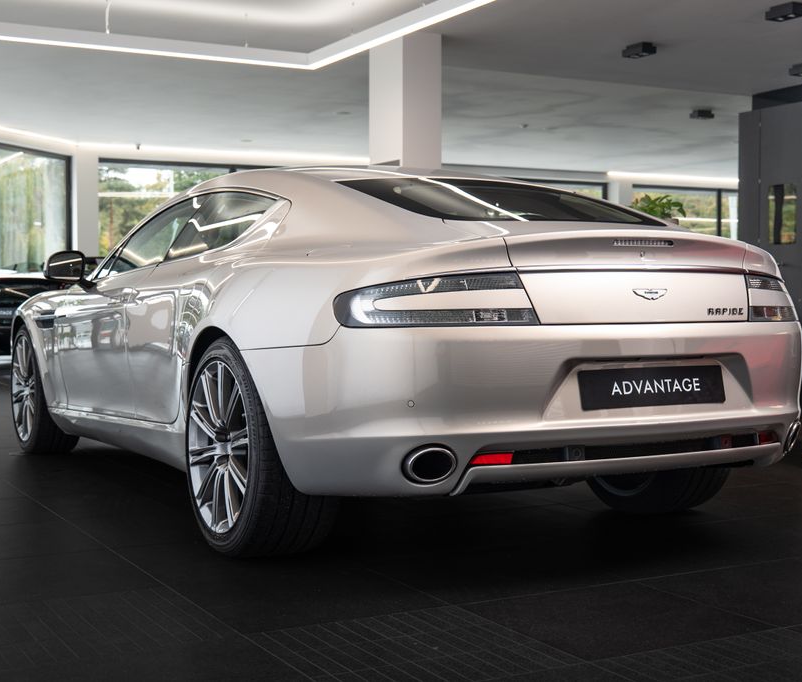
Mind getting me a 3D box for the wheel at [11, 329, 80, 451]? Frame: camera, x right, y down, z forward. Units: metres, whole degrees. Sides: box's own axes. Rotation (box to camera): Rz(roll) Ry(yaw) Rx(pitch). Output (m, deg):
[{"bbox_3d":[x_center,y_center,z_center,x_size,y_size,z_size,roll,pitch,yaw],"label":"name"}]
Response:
[{"bbox_3d":[-1.943,0.254,6.368,0.250,0.704,0.704,-1,2,-29],"label":"wheel"}]

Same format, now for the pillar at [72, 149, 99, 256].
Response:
[{"bbox_3d":[-5.066,-1.431,18.817,0.370,3.330,0.370,-1,2,-28],"label":"pillar"}]

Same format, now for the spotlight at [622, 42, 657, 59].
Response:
[{"bbox_3d":[2.568,-3.115,12.500,0.190,0.125,0.320,-1,2,-30],"label":"spotlight"}]

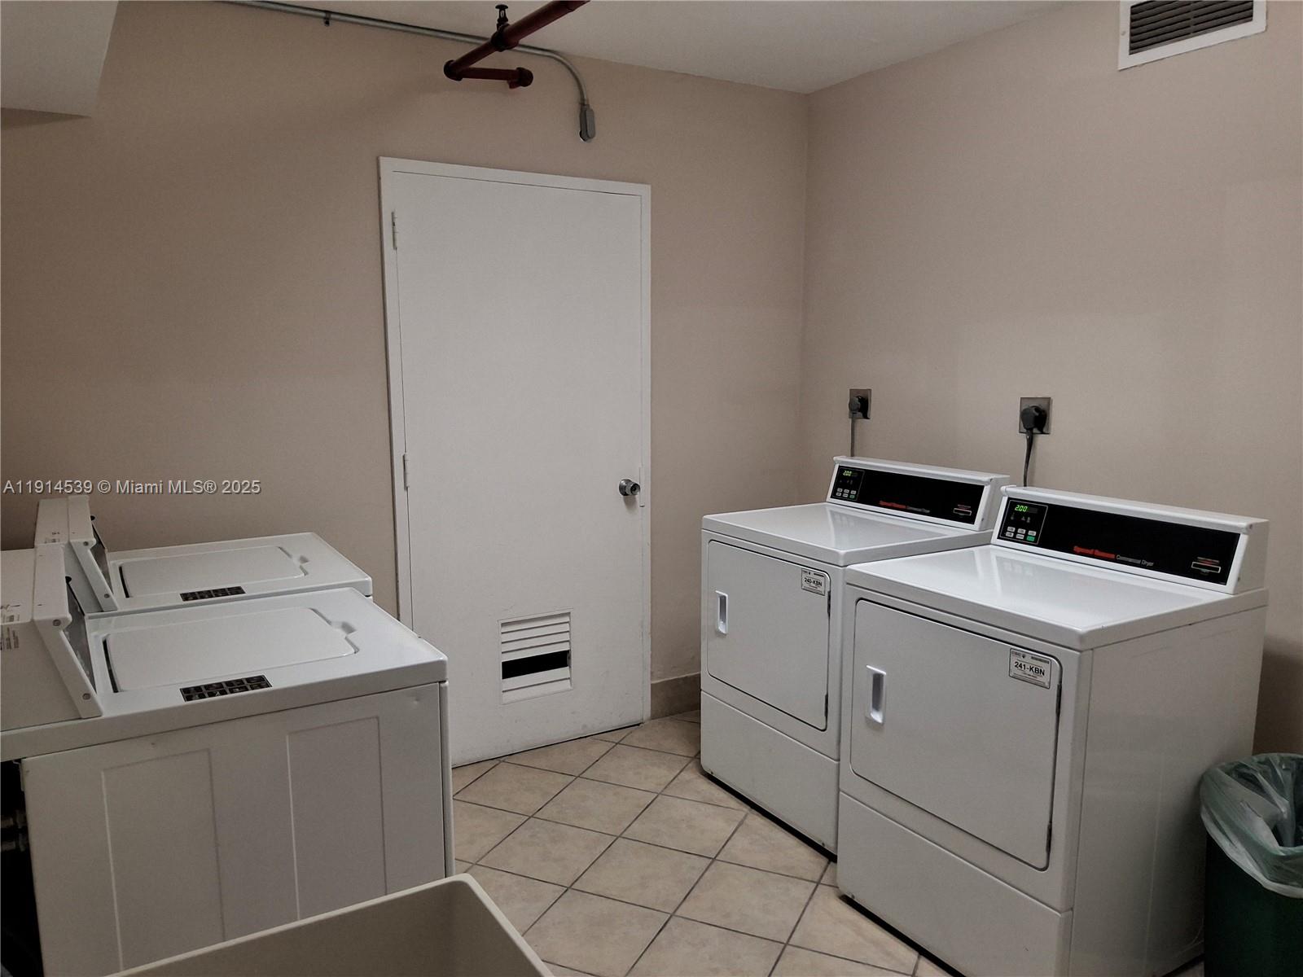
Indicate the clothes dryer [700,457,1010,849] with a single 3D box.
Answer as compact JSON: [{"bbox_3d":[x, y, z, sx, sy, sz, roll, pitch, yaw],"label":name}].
[{"bbox_3d":[0.661,0.489,3.167,0.709,1.087,0.683,-5,9,-32],"label":"clothes dryer"}]

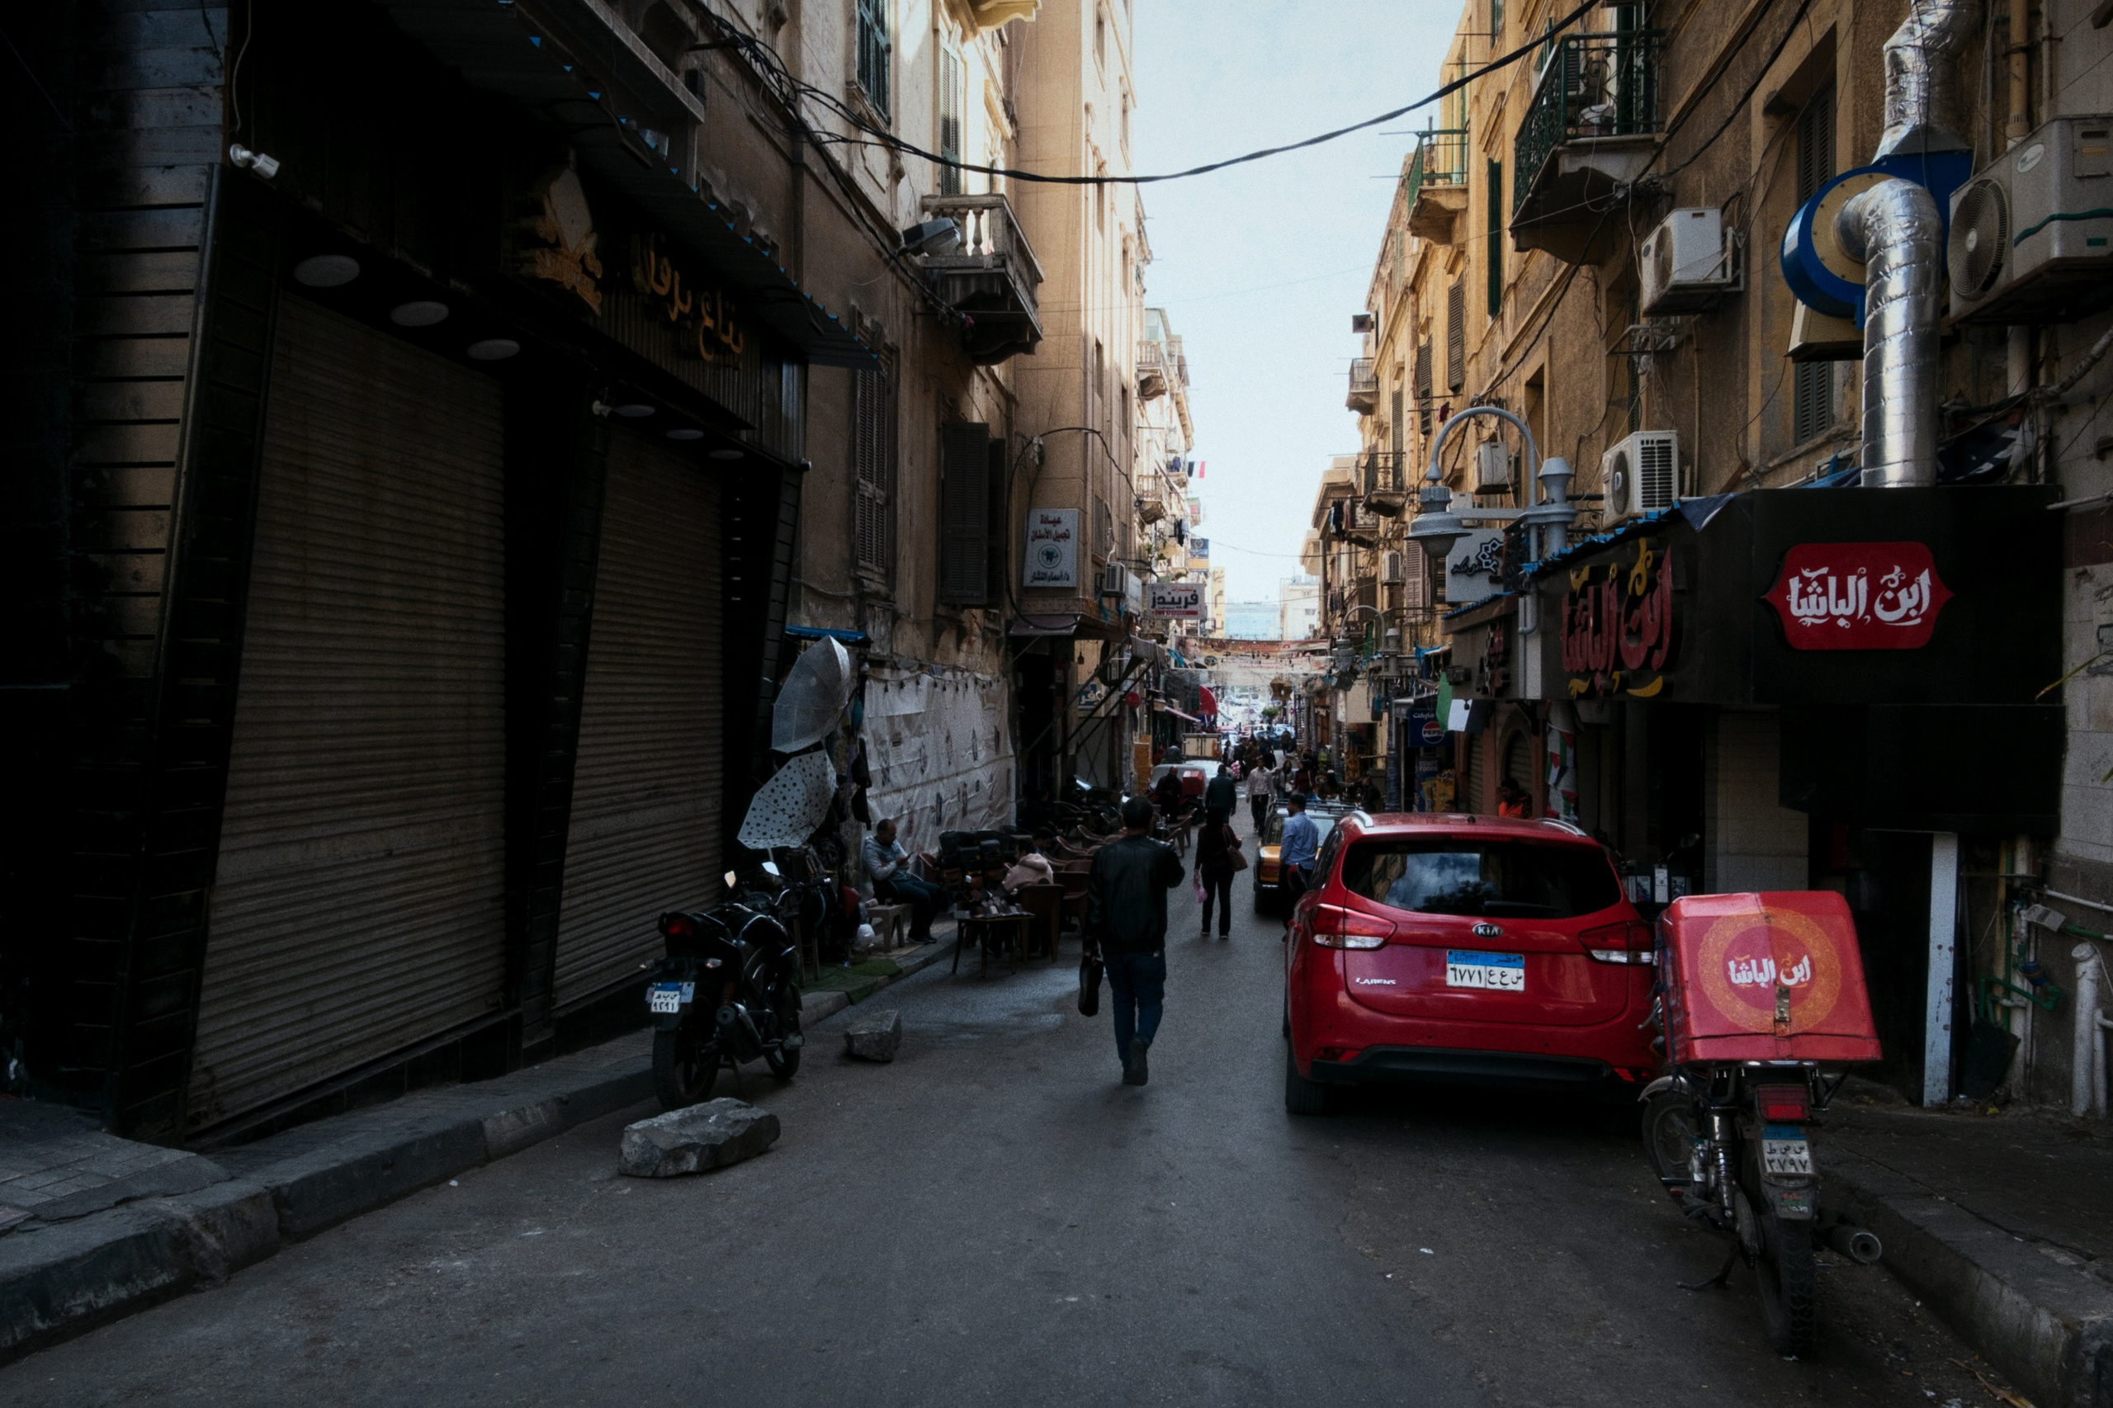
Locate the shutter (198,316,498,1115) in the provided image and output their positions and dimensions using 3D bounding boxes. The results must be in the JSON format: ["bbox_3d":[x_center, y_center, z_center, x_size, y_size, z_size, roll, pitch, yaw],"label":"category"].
[{"bbox_3d":[-3.055,-0.040,6.200,0.090,3.300,2.320,0,0,9],"label":"shutter"}]

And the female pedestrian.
[{"bbox_3d":[2.100,2.265,18.400,0.550,1.620,0.360,0,0,6],"label":"female pedestrian"}]

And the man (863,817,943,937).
[{"bbox_3d":[-1.520,1.740,13.900,0.800,1.200,0.520,1,0,12],"label":"man"}]

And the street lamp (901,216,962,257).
[{"bbox_3d":[-1.270,-4.730,14.250,0.600,0.190,0.310,-20,-3,8],"label":"street lamp"}]

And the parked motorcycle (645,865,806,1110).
[{"bbox_3d":[-1.630,1.430,7.180,0.750,1.140,2.000,-1,-5,14],"label":"parked motorcycle"}]

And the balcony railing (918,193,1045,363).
[{"bbox_3d":[-0.850,-5.220,18.000,0.950,1.420,3.000,0,0,9],"label":"balcony railing"}]

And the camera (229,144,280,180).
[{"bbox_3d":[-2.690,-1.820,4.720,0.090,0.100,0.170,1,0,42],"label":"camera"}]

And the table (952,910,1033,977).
[{"bbox_3d":[-0.630,2.380,13.800,0.720,0.600,0.550,0,0,0],"label":"table"}]

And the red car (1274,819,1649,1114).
[{"bbox_3d":[2.300,1.480,8.700,1.820,1.600,4.520,0,-5,9],"label":"red car"}]

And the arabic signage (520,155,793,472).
[{"bbox_3d":[-2.200,-2.260,8.470,0.150,0.950,3.900,0,0,9],"label":"arabic signage"}]

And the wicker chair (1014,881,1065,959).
[{"bbox_3d":[-0.190,2.360,15.300,0.550,0.840,0.570,0,0,-7],"label":"wicker chair"}]

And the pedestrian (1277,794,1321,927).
[{"bbox_3d":[2.830,1.940,16.500,0.520,1.740,0.380,0,0,-7],"label":"pedestrian"}]

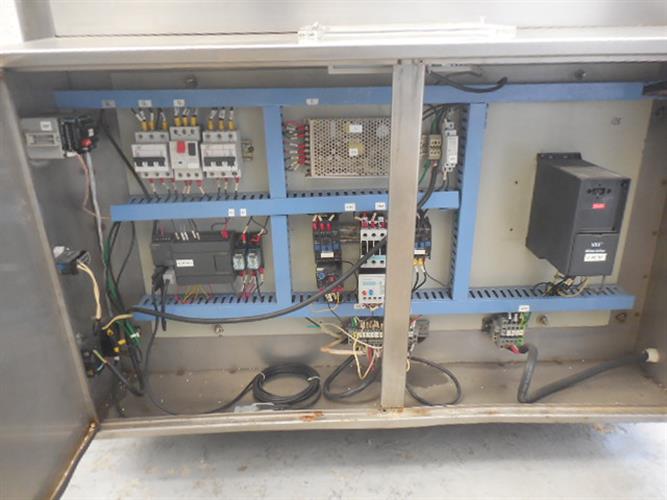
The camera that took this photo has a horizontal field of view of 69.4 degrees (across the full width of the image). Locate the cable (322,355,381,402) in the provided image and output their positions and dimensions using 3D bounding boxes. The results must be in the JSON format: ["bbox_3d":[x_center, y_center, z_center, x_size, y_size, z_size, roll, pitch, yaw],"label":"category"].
[{"bbox_3d":[0.037,0.231,0.872,0.111,0.057,0.050,-1,20,-2],"label":"cable"}]

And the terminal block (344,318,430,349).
[{"bbox_3d":[0.100,0.140,0.873,0.155,0.055,0.048,-1,20,-2],"label":"terminal block"}]

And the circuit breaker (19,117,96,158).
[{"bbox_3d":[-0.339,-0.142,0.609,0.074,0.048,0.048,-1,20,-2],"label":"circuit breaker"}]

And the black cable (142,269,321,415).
[{"bbox_3d":[-0.179,0.136,0.844,0.307,0.268,0.120,-1,20,-2],"label":"black cable"}]

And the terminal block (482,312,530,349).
[{"bbox_3d":[0.316,0.138,0.881,0.068,0.061,0.050,-1,20,-2],"label":"terminal block"}]

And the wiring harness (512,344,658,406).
[{"bbox_3d":[0.477,0.218,0.893,0.294,0.082,0.085,-1,20,-2],"label":"wiring harness"}]

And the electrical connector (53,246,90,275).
[{"bbox_3d":[-0.358,0.011,0.662,0.036,0.030,0.032,-1,20,-2],"label":"electrical connector"}]

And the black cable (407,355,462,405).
[{"bbox_3d":[0.174,0.237,0.874,0.120,0.063,0.060,-1,20,-2],"label":"black cable"}]

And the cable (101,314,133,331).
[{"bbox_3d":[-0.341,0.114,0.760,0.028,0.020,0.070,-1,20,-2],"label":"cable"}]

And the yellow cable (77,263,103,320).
[{"bbox_3d":[-0.346,0.060,0.691,0.020,0.095,0.025,-1,20,-2],"label":"yellow cable"}]

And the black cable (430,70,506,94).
[{"bbox_3d":[0.181,-0.222,0.640,0.114,0.027,0.030,-1,20,-2],"label":"black cable"}]

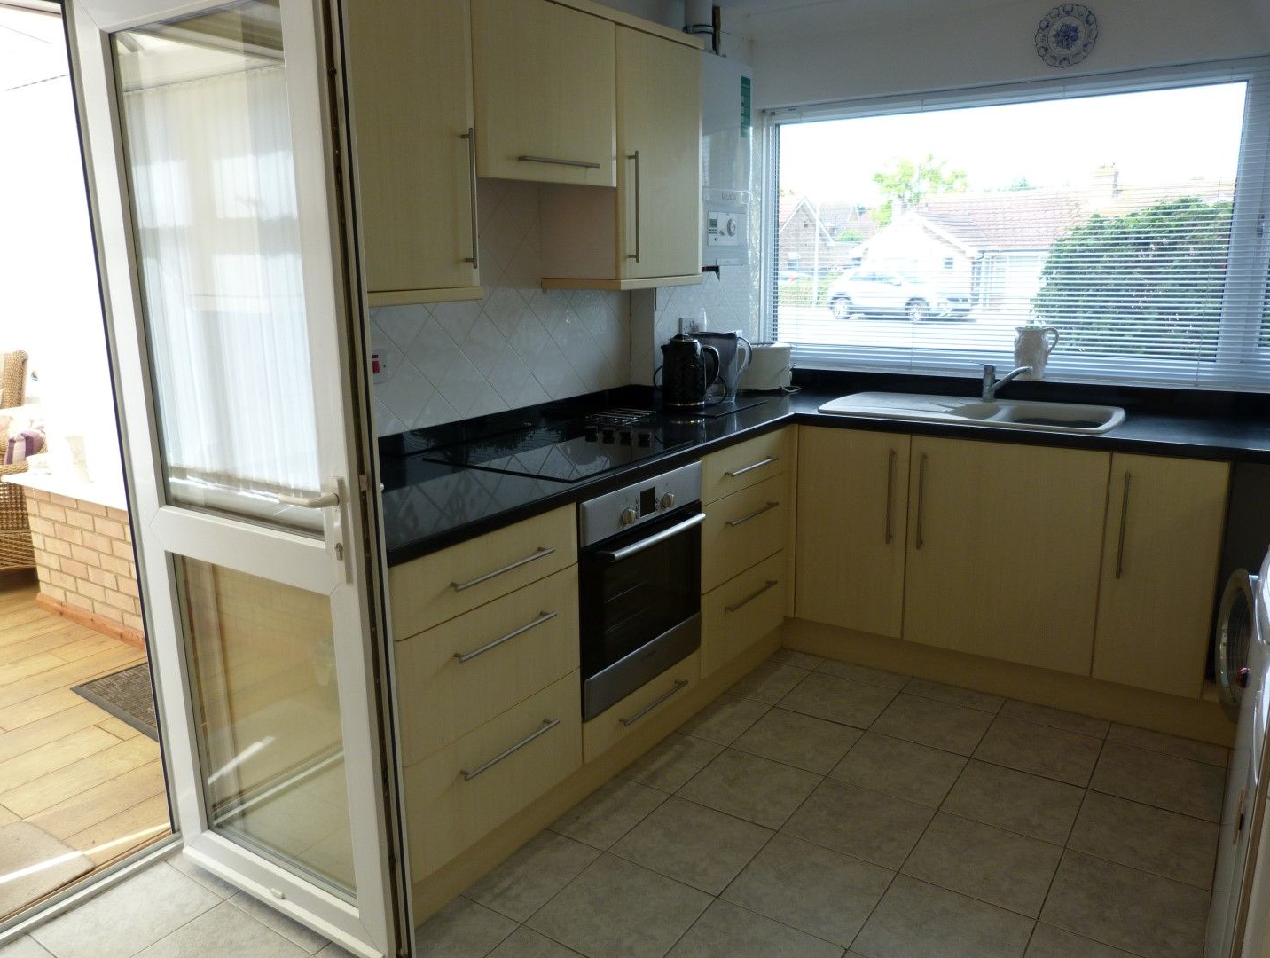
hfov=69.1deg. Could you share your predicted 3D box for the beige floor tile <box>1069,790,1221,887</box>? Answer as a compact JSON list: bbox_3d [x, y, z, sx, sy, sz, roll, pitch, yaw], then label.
[{"bbox_3d":[1.296,0.912,2.346,0.314,0.010,0.314,7,15,34],"label":"beige floor tile"}]

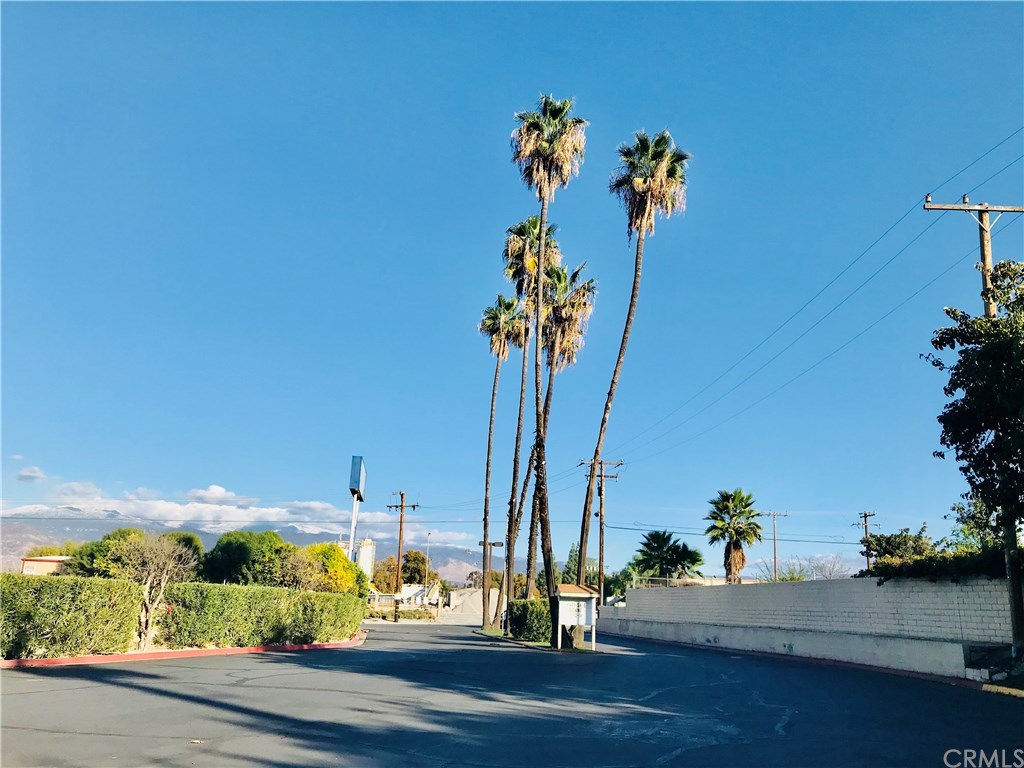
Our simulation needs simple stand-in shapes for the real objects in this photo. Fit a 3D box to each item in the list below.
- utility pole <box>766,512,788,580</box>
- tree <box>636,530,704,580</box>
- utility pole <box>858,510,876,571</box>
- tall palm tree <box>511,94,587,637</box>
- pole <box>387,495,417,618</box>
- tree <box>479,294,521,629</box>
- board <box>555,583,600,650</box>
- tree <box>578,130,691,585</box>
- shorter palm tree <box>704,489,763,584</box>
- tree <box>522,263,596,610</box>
[{"bbox_3d":[26.447,18.404,82.198,2.673,11.241,0.500,1,-15,0],"label":"utility pole"},{"bbox_3d":[11.224,13.846,58.478,4.815,6.913,5.056,1,-15,0],"label":"tree"},{"bbox_3d":[33.891,17.620,78.313,2.686,11.073,0.700,1,-15,0],"label":"utility pole"},{"bbox_3d":[1.378,-1.475,32.517,3.201,22.605,3.361,1,-15,0],"label":"tall palm tree"},{"bbox_3d":[-9.752,15.029,72.421,2.789,11.084,0.500,1,-15,0],"label":"pole"},{"bbox_3d":[-0.983,4.527,54.194,2.856,22.145,2.999,1,-15,0],"label":"tree"},{"bbox_3d":[2.385,8.322,29.605,1.500,2.220,0.900,2,-15,-3],"label":"board"},{"bbox_3d":[4.939,-0.627,32.761,4.880,21.251,3.630,1,-15,0],"label":"tree"},{"bbox_3d":[13.739,10.869,51.009,3.586,8.902,3.766,1,-15,0],"label":"shorter palm tree"},{"bbox_3d":[2.595,2.802,42.100,3.470,19.368,3.003,1,-15,0],"label":"tree"}]

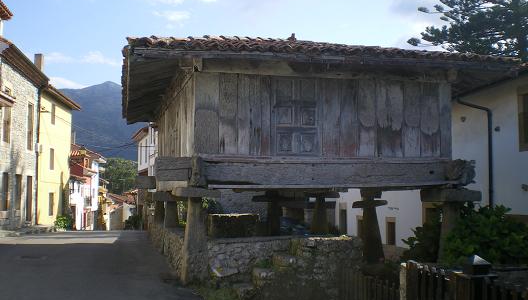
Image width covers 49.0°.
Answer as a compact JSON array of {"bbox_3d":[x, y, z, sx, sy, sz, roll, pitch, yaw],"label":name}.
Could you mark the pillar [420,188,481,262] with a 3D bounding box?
[{"bbox_3d":[3.893,1.593,12.066,0.880,1.580,0.880,1,-3,-14],"label":"pillar"}]

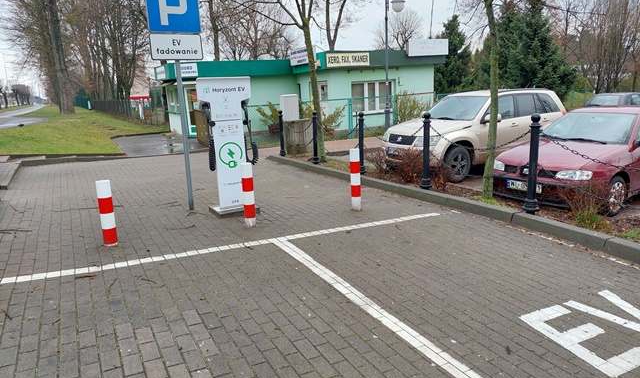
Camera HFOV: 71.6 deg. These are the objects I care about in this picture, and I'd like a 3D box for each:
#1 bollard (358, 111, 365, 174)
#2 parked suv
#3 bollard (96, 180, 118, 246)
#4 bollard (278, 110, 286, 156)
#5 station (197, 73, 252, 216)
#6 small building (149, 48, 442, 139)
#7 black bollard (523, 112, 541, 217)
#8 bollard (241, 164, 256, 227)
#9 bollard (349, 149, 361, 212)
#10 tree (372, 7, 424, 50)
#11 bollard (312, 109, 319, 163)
[{"bbox_3d":[0.828,-0.885,8.630,0.190,1.190,0.190,-2,11,0],"label":"bollard"},{"bbox_3d":[3.420,-1.282,9.737,4.470,1.695,1.810,-9,13,-30],"label":"parked suv"},{"bbox_3d":[-2.060,0.231,4.297,0.120,0.631,0.120,-2,11,0],"label":"bollard"},{"bbox_3d":[-1.011,-1.478,11.839,0.190,1.190,0.190,-2,11,0],"label":"bollard"},{"bbox_3d":[-1.120,-0.529,5.510,0.670,1.640,0.400,-10,14,-34],"label":"station"},{"bbox_3d":[-1.256,-4.111,19.871,11.600,3.250,6.800,-5,12,-13],"label":"small building"},{"bbox_3d":[2.558,-0.298,5.310,0.190,1.190,0.190,-2,11,0],"label":"black bollard"},{"bbox_3d":[-0.800,0.068,4.985,0.120,0.709,0.120,-2,11,0],"label":"bollard"},{"bbox_3d":[0.474,-0.110,5.711,0.120,0.803,0.120,-2,11,0],"label":"bollard"},{"bbox_3d":[5.243,-8.200,29.303,3.600,7.140,3.600,-2,11,0],"label":"tree"},{"bbox_3d":[-0.105,-1.166,10.104,0.190,1.190,0.190,-2,11,0],"label":"bollard"}]

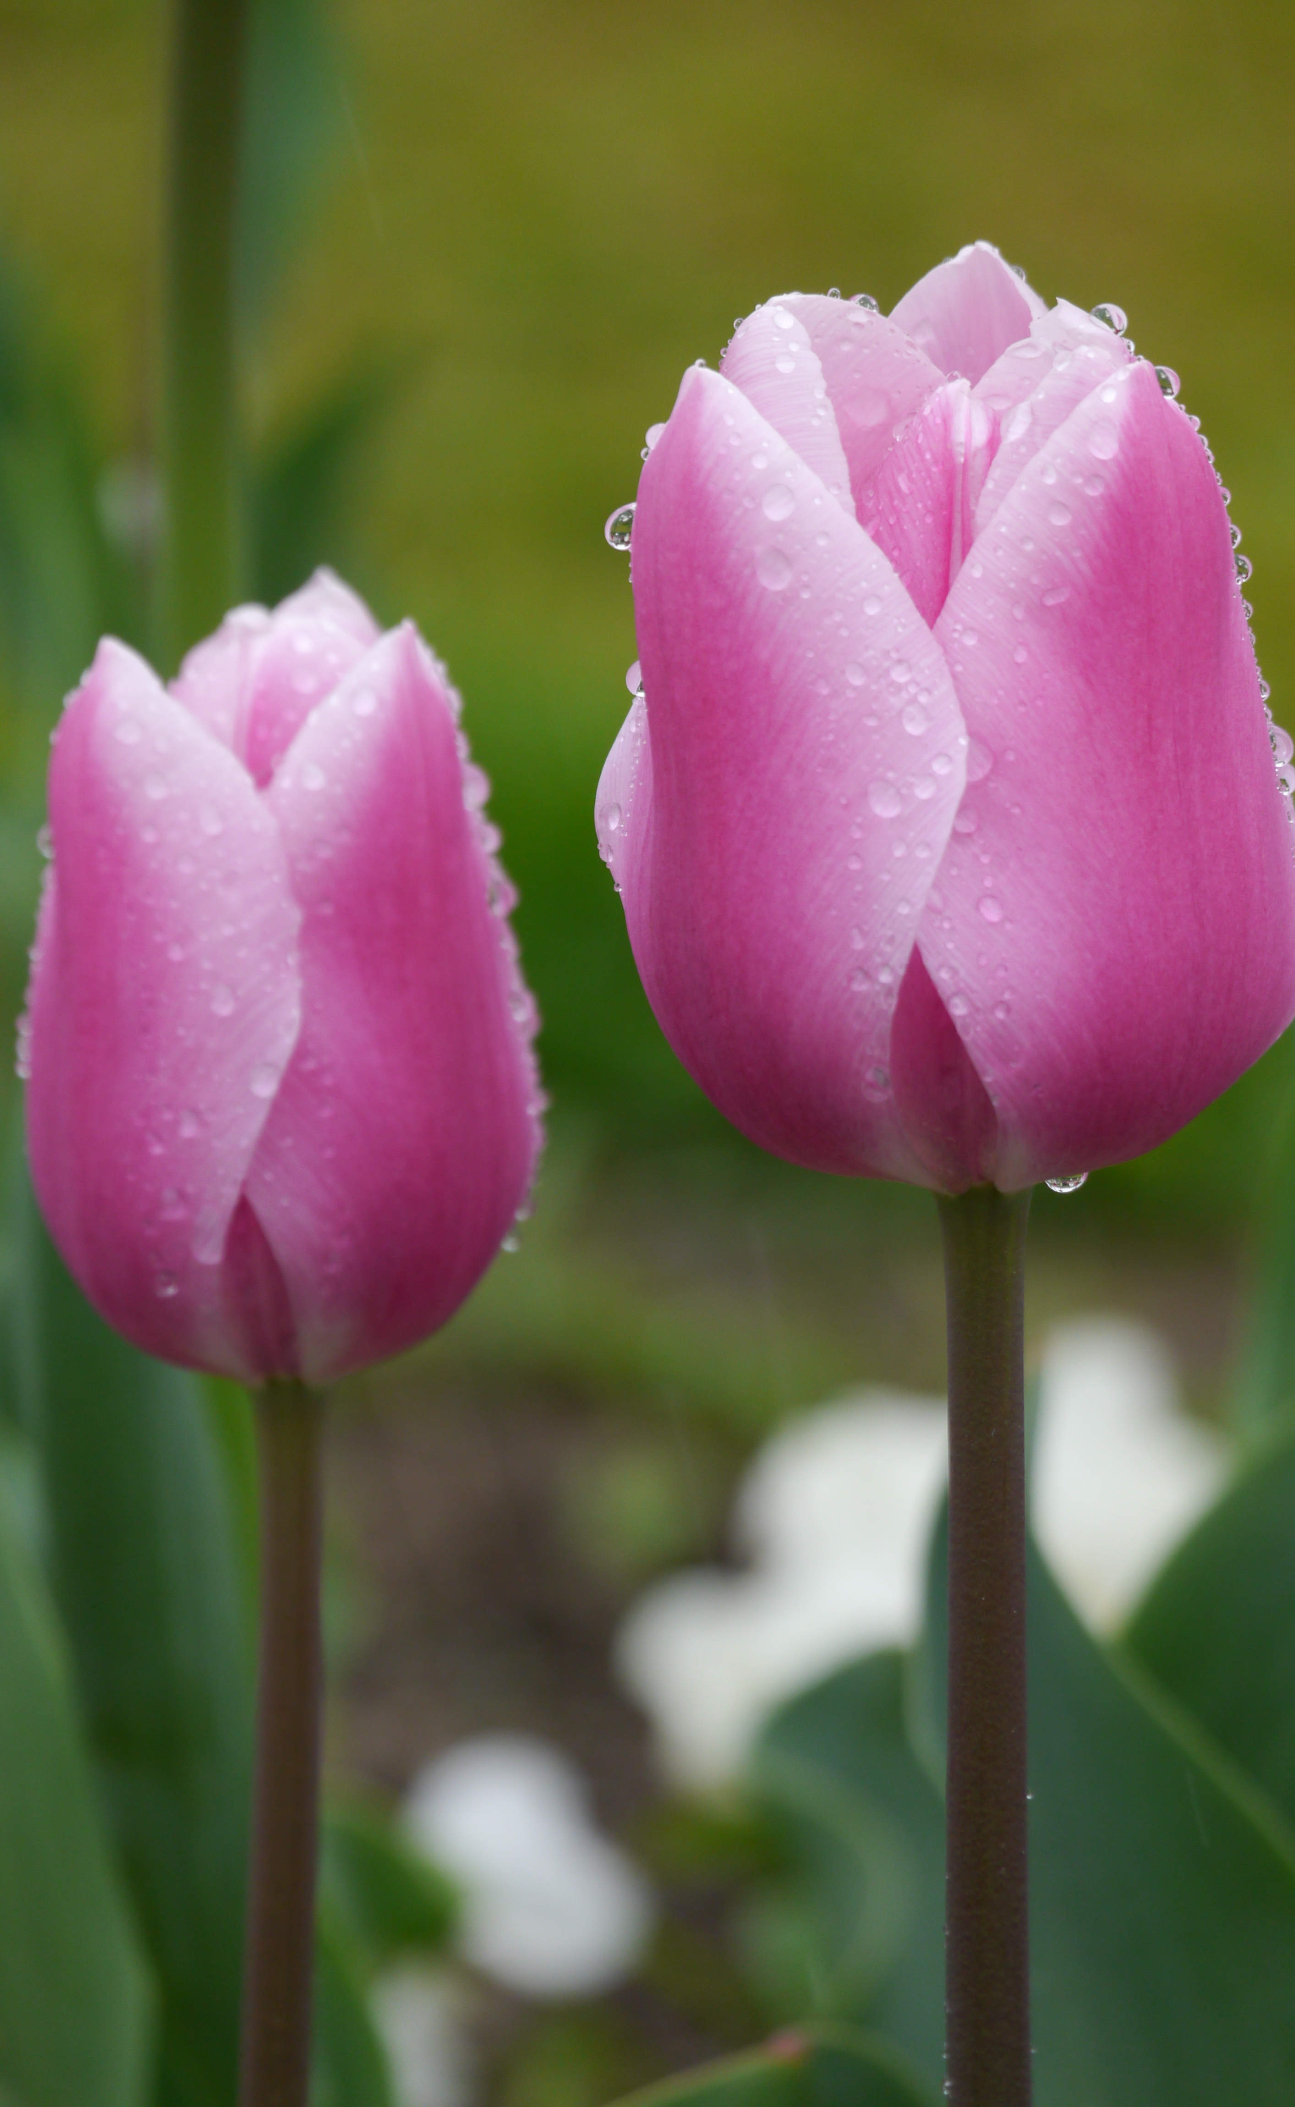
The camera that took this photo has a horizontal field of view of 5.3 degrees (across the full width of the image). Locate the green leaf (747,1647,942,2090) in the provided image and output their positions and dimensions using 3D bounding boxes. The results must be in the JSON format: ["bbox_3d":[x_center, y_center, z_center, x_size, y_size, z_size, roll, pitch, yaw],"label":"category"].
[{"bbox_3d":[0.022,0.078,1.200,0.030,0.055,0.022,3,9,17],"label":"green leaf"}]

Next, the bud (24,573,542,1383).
[{"bbox_3d":[-0.029,-0.006,1.110,0.041,0.062,0.041,-2,9,0],"label":"bud"}]

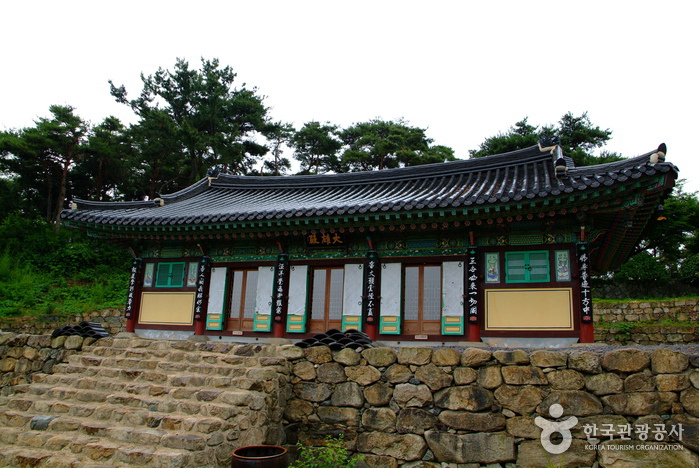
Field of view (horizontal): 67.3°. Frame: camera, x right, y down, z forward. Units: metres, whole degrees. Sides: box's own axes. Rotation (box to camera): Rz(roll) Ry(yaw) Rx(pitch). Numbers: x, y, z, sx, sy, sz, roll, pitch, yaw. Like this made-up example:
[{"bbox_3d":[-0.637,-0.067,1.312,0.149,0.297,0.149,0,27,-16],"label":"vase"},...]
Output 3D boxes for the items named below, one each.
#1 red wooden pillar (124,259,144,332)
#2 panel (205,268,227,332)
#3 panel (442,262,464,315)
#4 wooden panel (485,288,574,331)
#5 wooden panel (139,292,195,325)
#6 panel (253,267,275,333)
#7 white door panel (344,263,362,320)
[{"bbox_3d":[-7.425,2.110,18.048,0.280,2.518,0.290,-3,-13,20],"label":"red wooden pillar"},{"bbox_3d":[-4.263,2.092,16.873,0.583,2.000,0.070,-3,-13,20],"label":"panel"},{"bbox_3d":[2.835,1.512,14.385,0.583,1.505,0.070,-3,-13,20],"label":"panel"},{"bbox_3d":[4.641,1.967,13.642,2.177,1.073,0.070,-3,-13,20],"label":"wooden panel"},{"bbox_3d":[-6.077,2.480,17.484,2.177,1.073,0.070,-3,-13,20],"label":"wooden panel"},{"bbox_3d":[-2.620,2.014,16.283,0.588,2.000,0.070,-3,-13,20],"label":"panel"},{"bbox_3d":[0.133,1.641,15.354,0.593,1.505,0.070,-3,-13,20],"label":"white door panel"}]

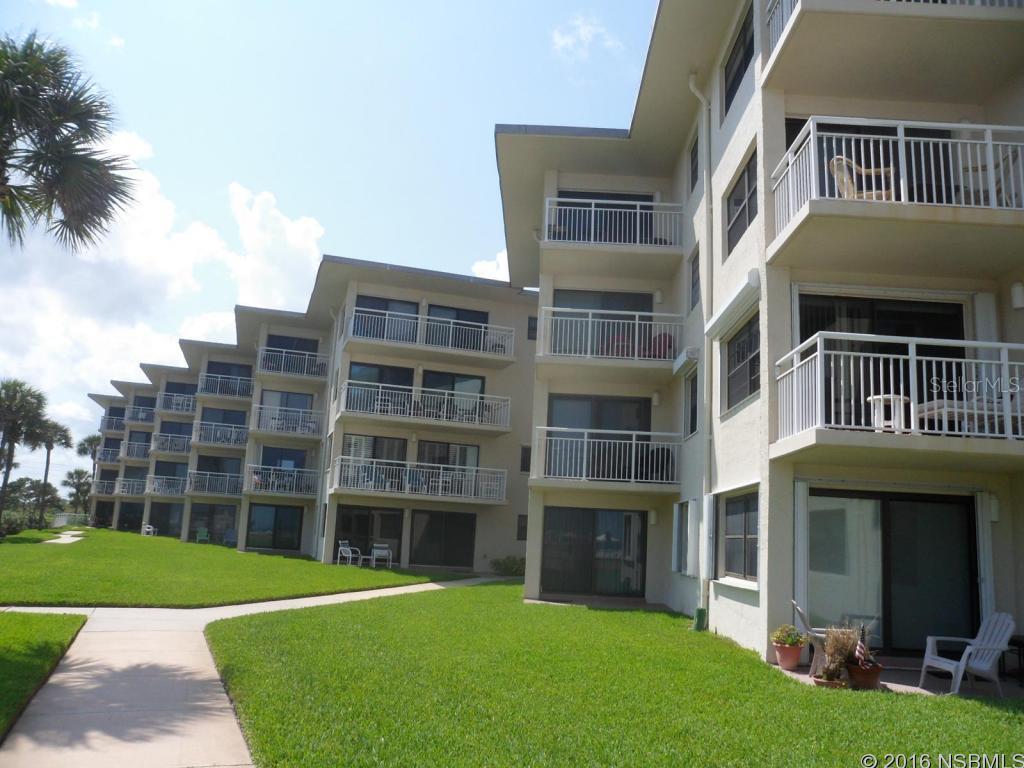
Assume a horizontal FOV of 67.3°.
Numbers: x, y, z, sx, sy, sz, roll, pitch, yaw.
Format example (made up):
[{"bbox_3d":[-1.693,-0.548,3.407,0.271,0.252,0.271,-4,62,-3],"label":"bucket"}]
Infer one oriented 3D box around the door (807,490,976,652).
[{"bbox_3d":[4.809,2.376,9.684,2.200,2.020,0.120,3,-12,2],"label":"door"}]

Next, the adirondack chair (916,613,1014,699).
[{"bbox_3d":[4.736,2.784,8.055,0.760,0.860,0.700,5,-12,-7],"label":"adirondack chair"}]

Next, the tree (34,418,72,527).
[{"bbox_3d":[-34.005,6.502,56.251,3.327,7.839,3.327,3,-11,0],"label":"tree"}]

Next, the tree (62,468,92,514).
[{"bbox_3d":[-44.023,11.249,77.703,3.113,5.302,3.113,3,-11,0],"label":"tree"}]

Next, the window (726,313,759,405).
[{"bbox_3d":[3.510,-0.294,11.675,0.120,1.250,2.000,3,-12,2],"label":"window"}]

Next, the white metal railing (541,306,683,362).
[{"bbox_3d":[2.263,-1.006,18.114,3.234,1.123,1.288,2,-11,2],"label":"white metal railing"}]

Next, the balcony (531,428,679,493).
[{"bbox_3d":[2.016,1.769,17.154,3.150,1.270,1.800,3,-12,2],"label":"balcony"}]

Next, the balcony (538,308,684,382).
[{"bbox_3d":[2.171,-0.830,17.687,3.150,1.270,1.800,3,-12,2],"label":"balcony"}]

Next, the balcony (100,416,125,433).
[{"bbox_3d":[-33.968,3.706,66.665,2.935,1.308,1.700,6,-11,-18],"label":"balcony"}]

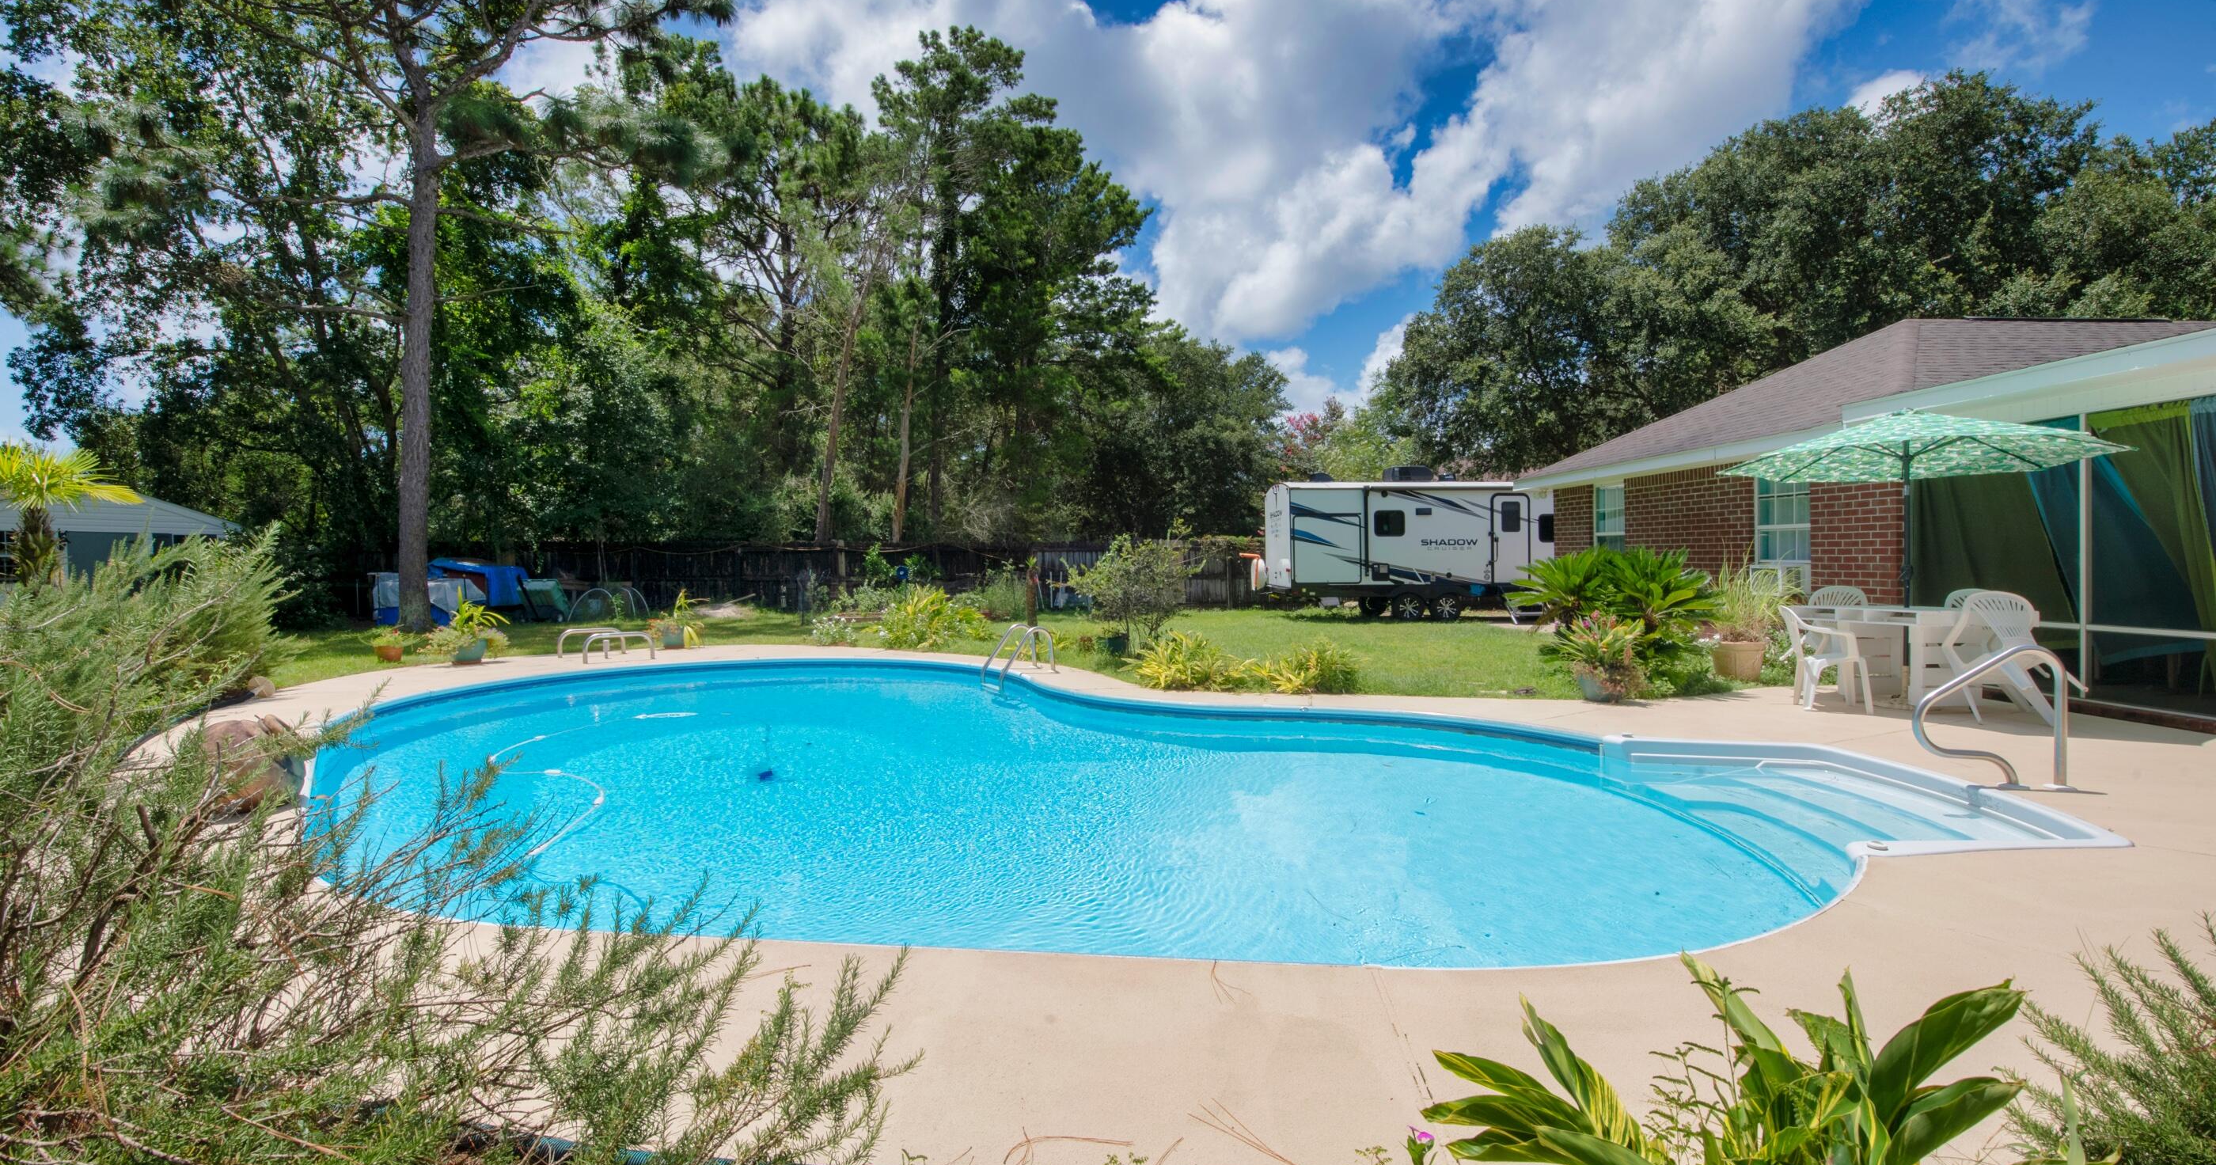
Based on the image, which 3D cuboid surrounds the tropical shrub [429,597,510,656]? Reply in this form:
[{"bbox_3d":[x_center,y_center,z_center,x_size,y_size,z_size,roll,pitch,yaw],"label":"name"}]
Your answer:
[{"bbox_3d":[-7.712,0.543,10.418,0.780,0.690,0.750,-1,2,-36],"label":"tropical shrub"}]

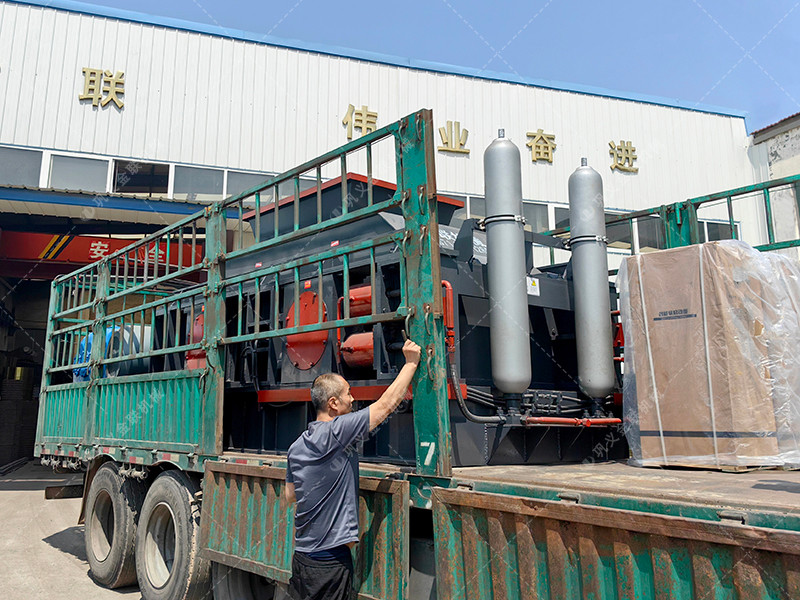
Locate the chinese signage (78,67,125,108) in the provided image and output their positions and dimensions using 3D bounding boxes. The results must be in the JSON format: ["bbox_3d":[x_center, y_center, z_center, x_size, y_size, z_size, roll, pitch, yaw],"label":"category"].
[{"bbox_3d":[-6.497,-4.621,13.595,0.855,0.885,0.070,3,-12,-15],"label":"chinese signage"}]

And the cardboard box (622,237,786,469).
[{"bbox_3d":[1.889,0.374,3.876,0.817,1.242,0.519,10,-14,-44],"label":"cardboard box"}]

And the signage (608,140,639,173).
[{"bbox_3d":[7.184,-4.599,19.949,1.055,1.038,0.100,3,-11,-15],"label":"signage"}]

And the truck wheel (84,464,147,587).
[{"bbox_3d":[-2.527,2.023,5.675,0.290,1.050,1.050,10,-14,-44],"label":"truck wheel"}]

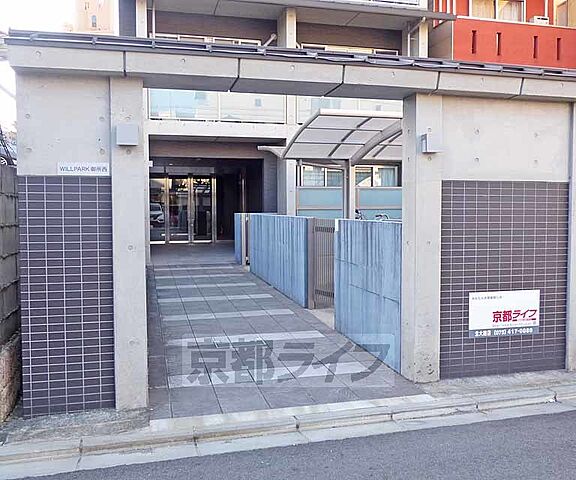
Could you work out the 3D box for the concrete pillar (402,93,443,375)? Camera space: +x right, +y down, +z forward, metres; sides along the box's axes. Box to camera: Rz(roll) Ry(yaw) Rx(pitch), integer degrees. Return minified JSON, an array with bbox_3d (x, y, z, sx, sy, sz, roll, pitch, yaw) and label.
[{"bbox_3d":[0.987,-0.001,4.064,0.202,2.062,0.200,-1,3,-14],"label":"concrete pillar"}]

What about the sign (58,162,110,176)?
[{"bbox_3d":[-1.245,-0.432,3.393,0.300,0.077,0.015,-1,3,-14],"label":"sign"}]

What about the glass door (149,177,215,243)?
[{"bbox_3d":[-3.224,-0.932,16.710,2.100,2.100,0.100,-1,3,-14],"label":"glass door"}]

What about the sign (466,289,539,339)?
[{"bbox_3d":[1.624,0.552,4.142,0.601,0.335,0.020,-1,3,-14],"label":"sign"}]

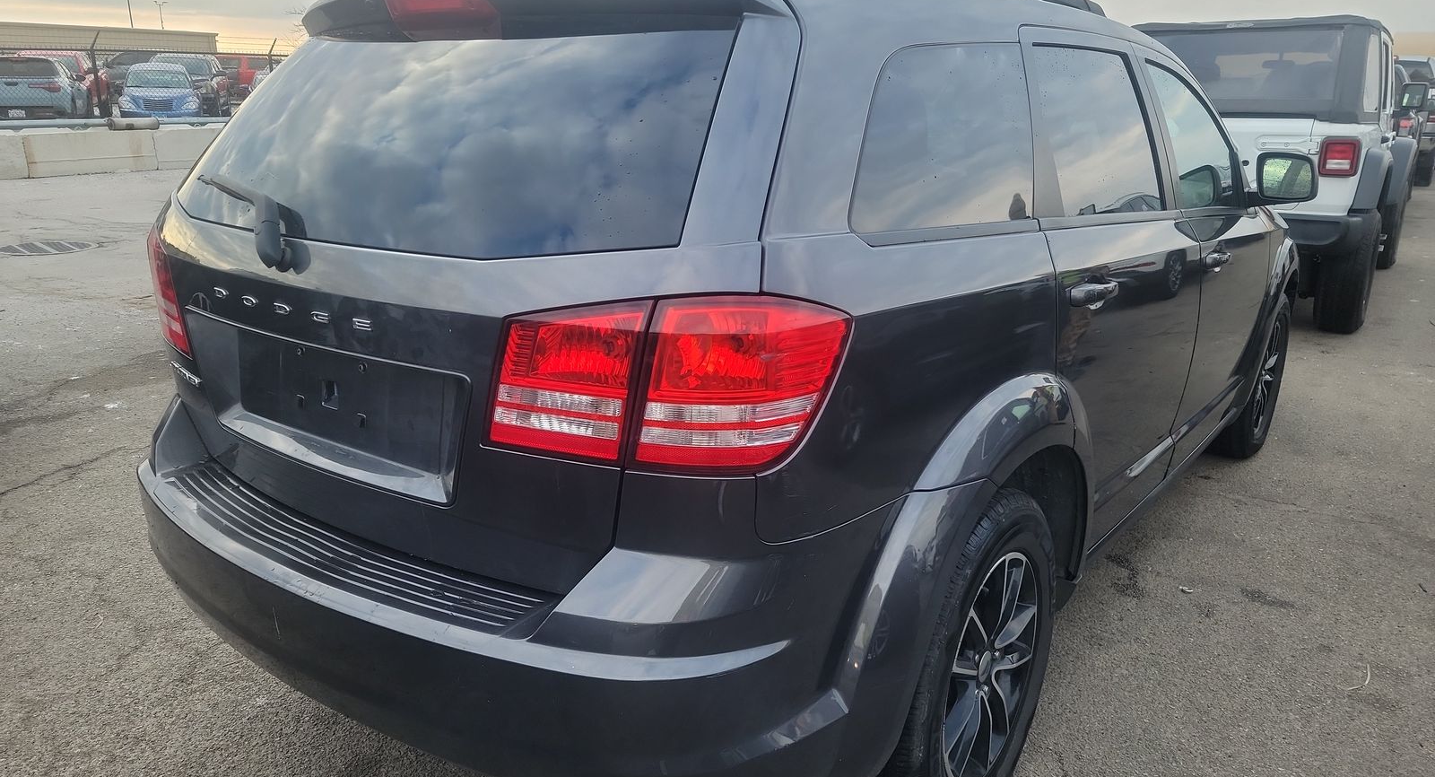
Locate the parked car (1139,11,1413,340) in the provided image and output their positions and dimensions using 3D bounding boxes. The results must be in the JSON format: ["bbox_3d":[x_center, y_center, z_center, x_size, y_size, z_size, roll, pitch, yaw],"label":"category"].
[{"bbox_3d":[4.315,-1.761,7.871,1.900,1.900,4.600,12,20,35],"label":"parked car"}]

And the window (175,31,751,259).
[{"bbox_3d":[-0.550,-0.452,1.746,1.380,0.420,0.110,12,-20,36],"label":"window"}]

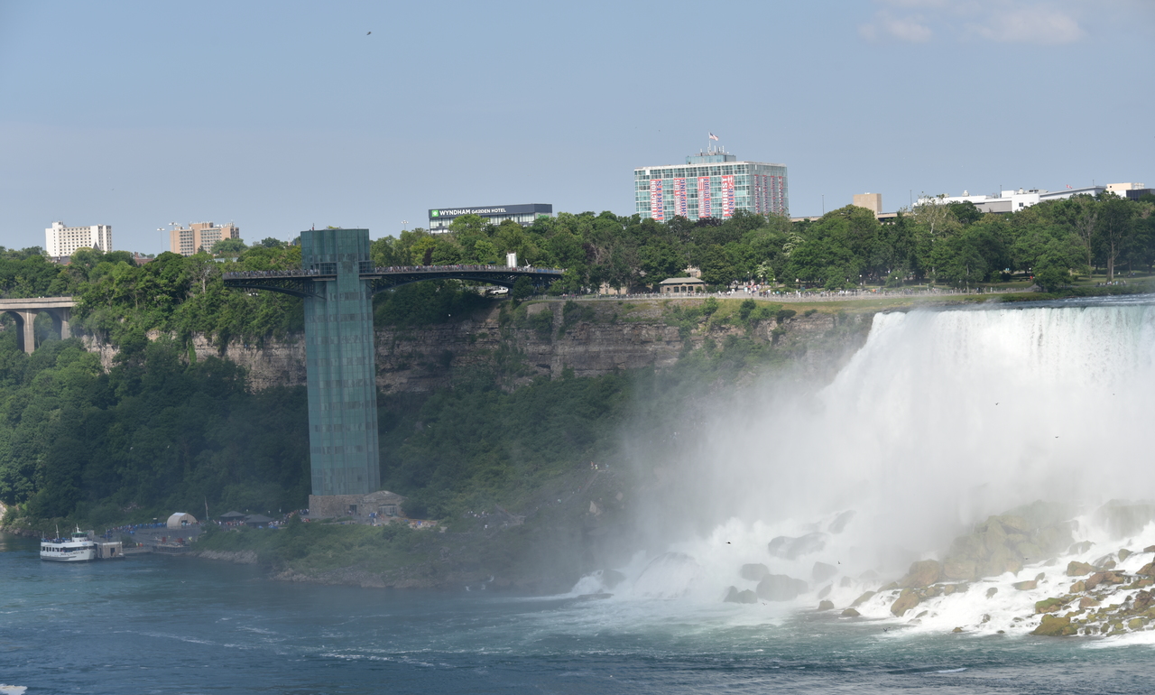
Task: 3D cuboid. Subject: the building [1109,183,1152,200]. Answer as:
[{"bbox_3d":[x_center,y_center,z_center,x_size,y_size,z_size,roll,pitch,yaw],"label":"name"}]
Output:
[{"bbox_3d":[230.277,-64.102,1230.000,16.000,10.000,12.000,-2,1,22],"label":"building"}]

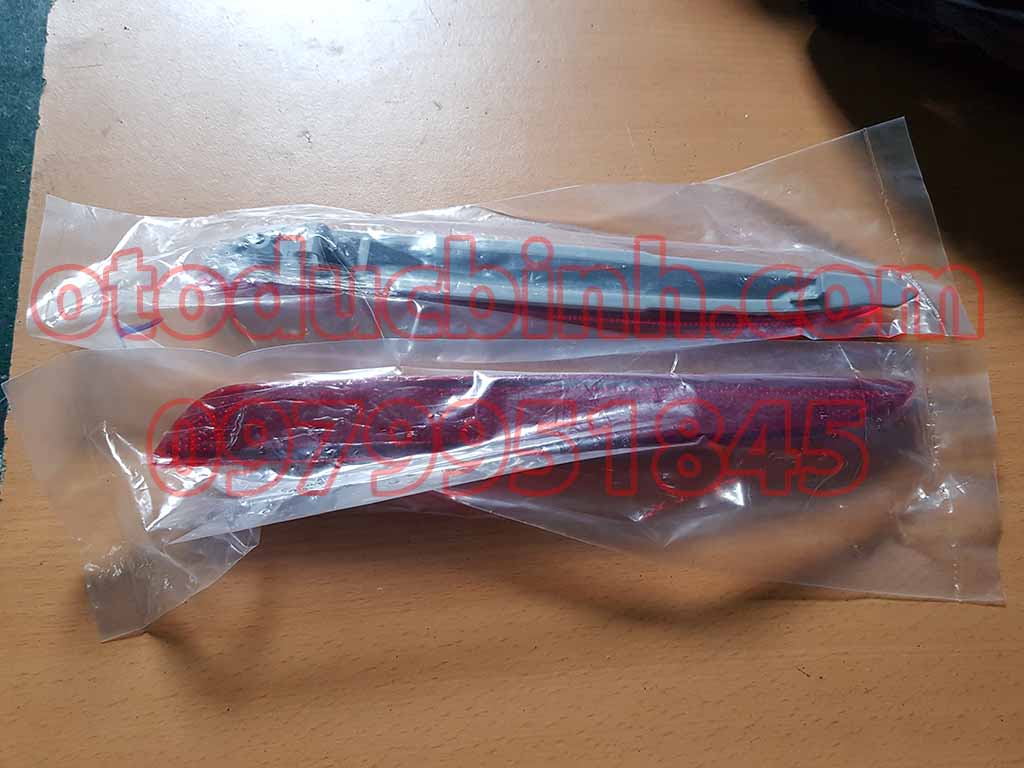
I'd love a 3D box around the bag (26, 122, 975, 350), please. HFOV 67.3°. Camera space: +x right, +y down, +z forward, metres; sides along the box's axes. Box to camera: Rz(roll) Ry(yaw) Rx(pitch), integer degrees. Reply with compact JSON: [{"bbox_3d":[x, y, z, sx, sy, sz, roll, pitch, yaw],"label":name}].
[{"bbox_3d":[-0.007,-0.078,0.414,0.507,0.038,0.121,-2,77,0],"label":"bag"}]

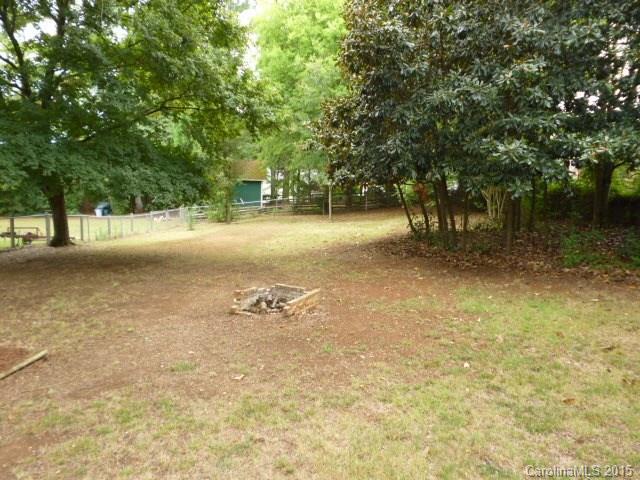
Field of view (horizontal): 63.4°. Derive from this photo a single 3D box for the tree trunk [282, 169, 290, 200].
[{"bbox_3d":[-2.200,-3.645,34.000,0.450,2.102,0.450,0,5,0],"label":"tree trunk"}]

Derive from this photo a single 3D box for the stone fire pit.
[{"bbox_3d":[-0.640,0.840,7.450,1.220,0.220,1.250,0,5,0],"label":"stone fire pit"}]

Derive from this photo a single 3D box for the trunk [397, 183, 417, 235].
[{"bbox_3d":[2.924,-1.065,17.500,0.620,1.758,0.350,0,5,0],"label":"trunk"}]

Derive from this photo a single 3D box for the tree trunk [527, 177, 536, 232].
[{"bbox_3d":[7.354,-1.234,18.000,0.290,1.947,0.280,0,5,0],"label":"tree trunk"}]

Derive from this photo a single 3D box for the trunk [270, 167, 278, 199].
[{"bbox_3d":[-2.988,-3.711,34.000,0.420,1.970,0.420,0,5,0],"label":"trunk"}]

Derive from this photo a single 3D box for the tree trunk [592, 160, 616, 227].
[{"bbox_3d":[10.678,-1.714,19.500,0.700,2.561,0.660,0,5,0],"label":"tree trunk"}]

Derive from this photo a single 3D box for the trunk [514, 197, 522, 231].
[{"bbox_3d":[6.710,-0.862,17.500,0.240,1.217,0.240,0,5,0],"label":"trunk"}]

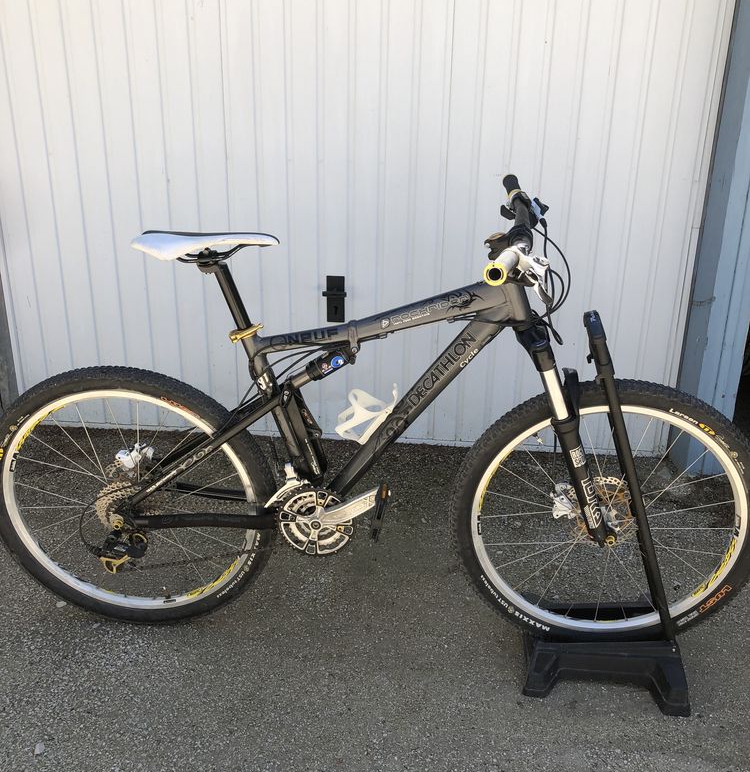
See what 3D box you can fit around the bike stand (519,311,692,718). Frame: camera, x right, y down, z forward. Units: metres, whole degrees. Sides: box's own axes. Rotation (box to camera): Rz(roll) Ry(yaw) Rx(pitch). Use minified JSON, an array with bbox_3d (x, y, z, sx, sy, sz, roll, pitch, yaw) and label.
[{"bbox_3d":[0.508,0.226,1.726,0.355,0.815,0.400,2,21,4],"label":"bike stand"}]

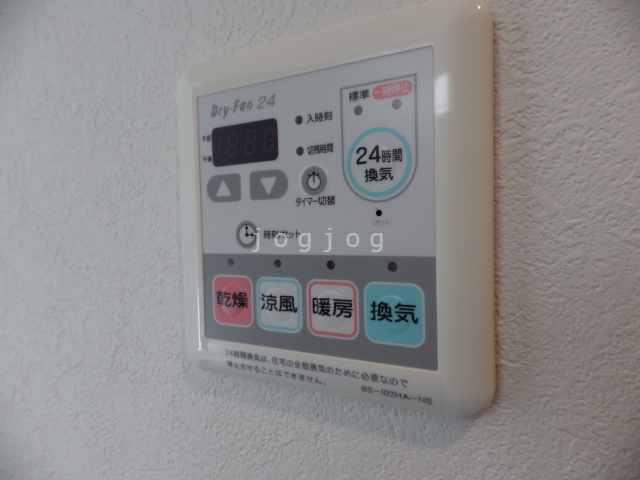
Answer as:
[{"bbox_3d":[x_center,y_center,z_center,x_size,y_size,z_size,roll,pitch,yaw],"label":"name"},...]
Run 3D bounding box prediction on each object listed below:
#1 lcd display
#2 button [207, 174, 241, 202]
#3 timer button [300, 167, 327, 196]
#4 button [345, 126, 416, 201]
[{"bbox_3d":[-0.026,-0.033,0.142,0.028,0.014,0.004,0,3,27],"label":"lcd display"},{"bbox_3d":[-0.035,-0.019,0.147,0.016,0.010,0.004,0,3,27],"label":"button"},{"bbox_3d":[-0.002,-0.019,0.130,0.009,0.009,0.004,0,3,27],"label":"timer button"},{"bbox_3d":[0.017,-0.023,0.120,0.021,0.021,0.004,0,3,27],"label":"button"}]

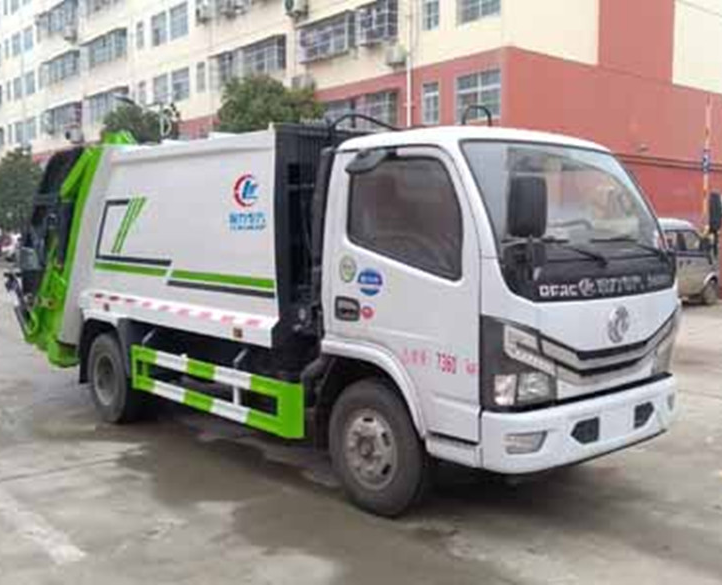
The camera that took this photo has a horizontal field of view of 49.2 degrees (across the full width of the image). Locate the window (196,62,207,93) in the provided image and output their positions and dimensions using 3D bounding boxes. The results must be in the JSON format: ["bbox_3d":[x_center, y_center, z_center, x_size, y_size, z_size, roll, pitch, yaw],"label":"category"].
[{"bbox_3d":[-7.329,-9.878,36.293,0.140,1.340,0.880,-5,6,-41],"label":"window"}]

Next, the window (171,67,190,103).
[{"bbox_3d":[-9.004,-10.376,39.343,0.150,1.500,1.750,-4,6,-42],"label":"window"}]

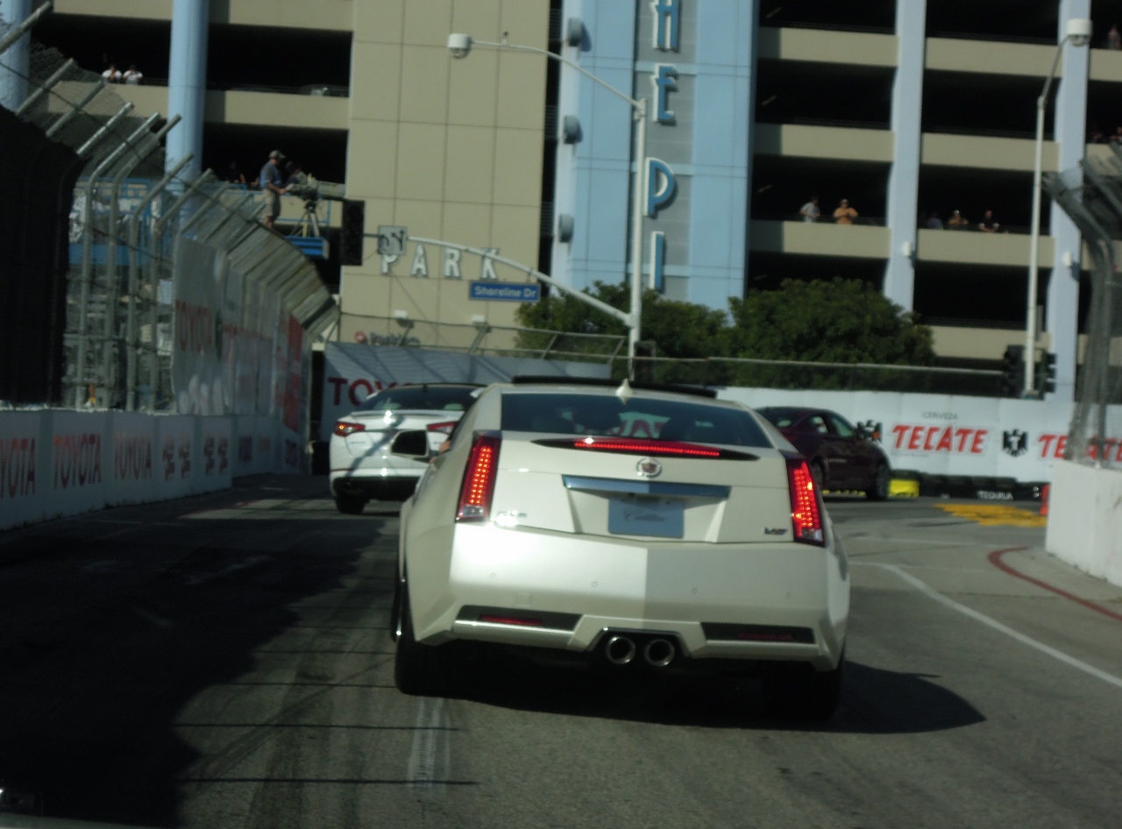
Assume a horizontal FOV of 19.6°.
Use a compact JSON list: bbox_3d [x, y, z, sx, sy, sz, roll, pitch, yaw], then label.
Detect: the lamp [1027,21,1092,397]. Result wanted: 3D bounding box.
[{"bbox_3d":[12.000,-3.970,79.200,0.650,10.900,4.500,2,0,-3],"label":"lamp"}]

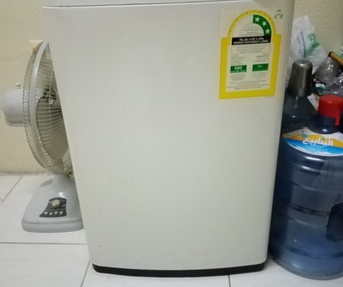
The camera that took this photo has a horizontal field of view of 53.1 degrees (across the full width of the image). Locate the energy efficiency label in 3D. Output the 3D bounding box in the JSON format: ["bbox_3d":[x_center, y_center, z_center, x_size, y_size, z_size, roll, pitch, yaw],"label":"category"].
[{"bbox_3d":[0.163,-0.179,0.707,0.123,0.178,0.008,-4,28,-4],"label":"energy efficiency label"}]

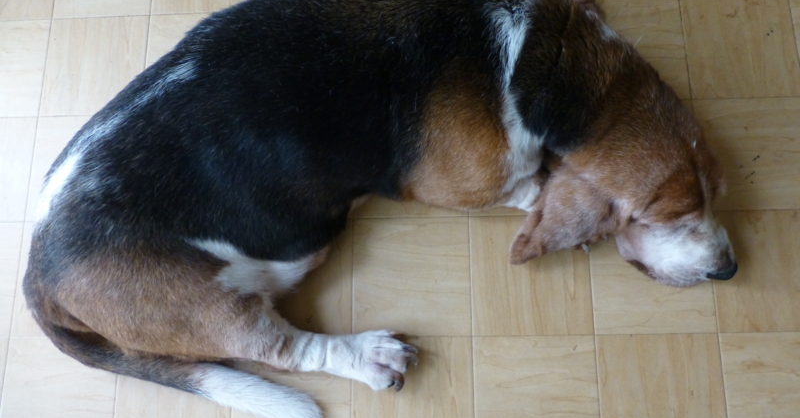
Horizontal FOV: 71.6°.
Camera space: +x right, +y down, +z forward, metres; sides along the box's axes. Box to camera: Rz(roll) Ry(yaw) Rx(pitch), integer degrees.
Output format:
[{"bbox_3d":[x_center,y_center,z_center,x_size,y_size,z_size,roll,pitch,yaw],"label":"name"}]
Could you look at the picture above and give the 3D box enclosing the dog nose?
[{"bbox_3d":[0.390,0.075,0.672,0.038,0.032,0.022,-16,80,-43],"label":"dog nose"}]

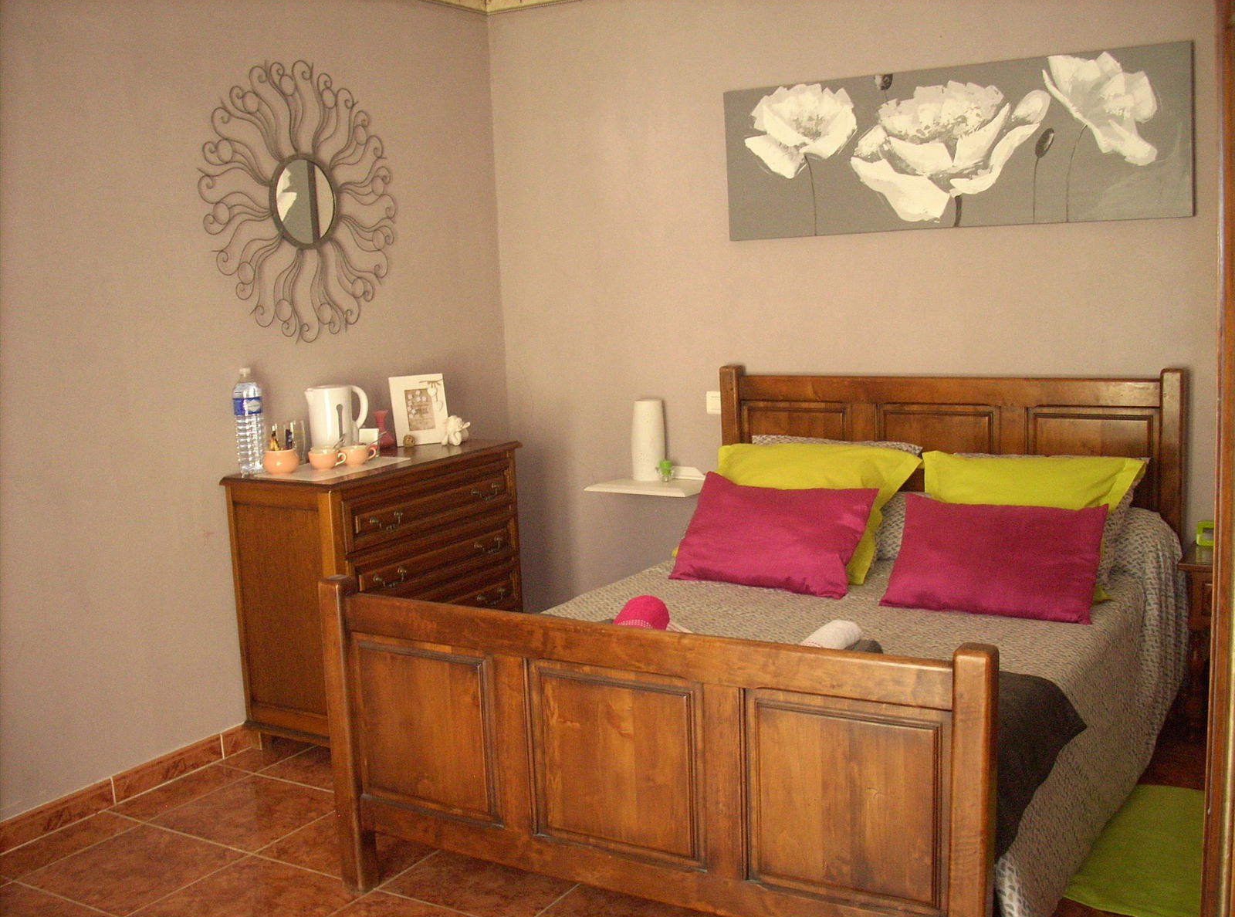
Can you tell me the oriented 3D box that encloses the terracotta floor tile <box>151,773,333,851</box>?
[{"bbox_3d":[-1.009,0.979,3.647,0.400,0.010,0.400,3,9,31],"label":"terracotta floor tile"}]

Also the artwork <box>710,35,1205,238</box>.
[{"bbox_3d":[1.026,-0.982,4.203,1.500,0.500,0.030,3,9,31],"label":"artwork"}]

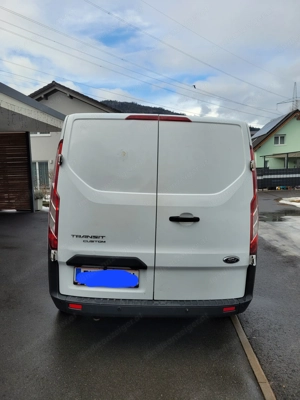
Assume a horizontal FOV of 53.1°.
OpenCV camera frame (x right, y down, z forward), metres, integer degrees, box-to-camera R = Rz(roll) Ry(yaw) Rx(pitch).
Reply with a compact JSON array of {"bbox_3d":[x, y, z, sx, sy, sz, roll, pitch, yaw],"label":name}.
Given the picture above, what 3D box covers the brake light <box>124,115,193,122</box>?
[{"bbox_3d":[0.074,-0.681,2.521,0.558,0.055,0.061,1,5,-2],"label":"brake light"}]

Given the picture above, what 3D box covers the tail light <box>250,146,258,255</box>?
[{"bbox_3d":[0.904,0.000,2.579,0.152,0.919,0.213,1,5,-2],"label":"tail light"}]

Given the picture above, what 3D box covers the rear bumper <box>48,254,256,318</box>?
[{"bbox_3d":[0.031,0.694,2.565,1.837,0.492,0.396,1,5,-2],"label":"rear bumper"}]

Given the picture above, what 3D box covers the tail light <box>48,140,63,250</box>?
[{"bbox_3d":[-0.810,-0.050,2.527,0.152,0.915,0.213,1,5,-2],"label":"tail light"}]

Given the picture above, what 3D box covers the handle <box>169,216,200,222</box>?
[{"bbox_3d":[0.280,0.159,2.428,0.239,0.051,0.061,1,5,-2],"label":"handle"}]

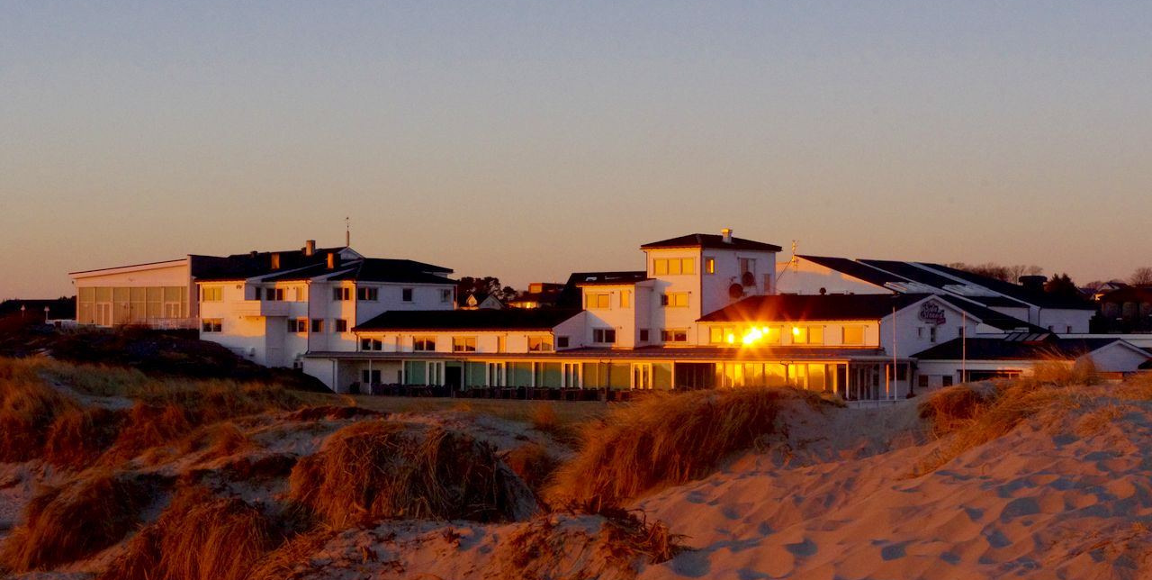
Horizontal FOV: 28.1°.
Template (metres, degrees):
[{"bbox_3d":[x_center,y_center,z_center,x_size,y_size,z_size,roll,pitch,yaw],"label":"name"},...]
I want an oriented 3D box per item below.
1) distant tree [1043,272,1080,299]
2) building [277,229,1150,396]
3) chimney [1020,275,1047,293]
[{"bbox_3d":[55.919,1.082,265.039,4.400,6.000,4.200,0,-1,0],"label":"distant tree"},{"bbox_3d":[8.500,2.069,199.002,77.000,13.500,22.000,-1,-2,40],"label":"building"},{"bbox_3d":[46.647,-0.516,235.067,2.750,2.000,2.700,0,-1,0],"label":"chimney"}]

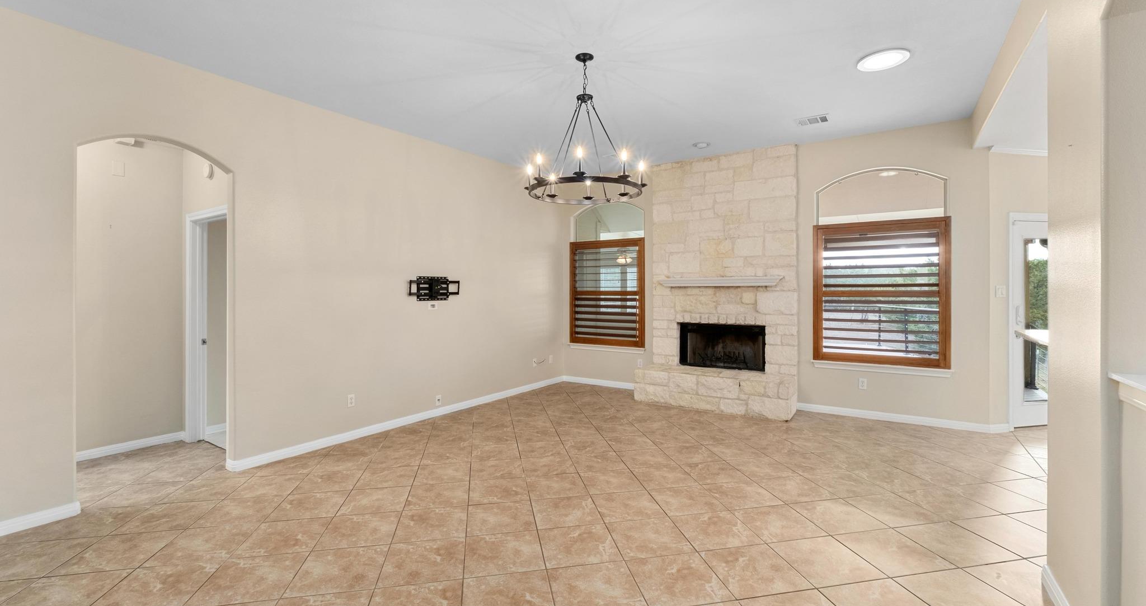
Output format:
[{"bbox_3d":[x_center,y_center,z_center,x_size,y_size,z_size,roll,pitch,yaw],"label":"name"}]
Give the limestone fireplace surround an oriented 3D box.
[{"bbox_3d":[1.669,-0.292,5.731,1.810,3.040,0.530,0,1,33],"label":"limestone fireplace surround"}]

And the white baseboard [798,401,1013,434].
[{"bbox_3d":[3.381,1.194,5.018,1.840,0.085,0.170,0,1,33],"label":"white baseboard"}]

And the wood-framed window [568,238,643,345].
[{"bbox_3d":[0.464,-0.143,6.826,1.215,1.503,0.080,0,1,33],"label":"wood-framed window"}]

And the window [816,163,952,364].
[{"bbox_3d":[3.229,-0.380,5.057,1.225,2.066,0.110,0,1,33],"label":"window"}]

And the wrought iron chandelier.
[{"bbox_3d":[0.088,-1.249,3.363,0.850,0.975,0.850,0,1,0],"label":"wrought iron chandelier"}]

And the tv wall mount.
[{"bbox_3d":[-1.484,-0.156,5.251,0.080,0.265,0.660,0,1,35],"label":"tv wall mount"}]

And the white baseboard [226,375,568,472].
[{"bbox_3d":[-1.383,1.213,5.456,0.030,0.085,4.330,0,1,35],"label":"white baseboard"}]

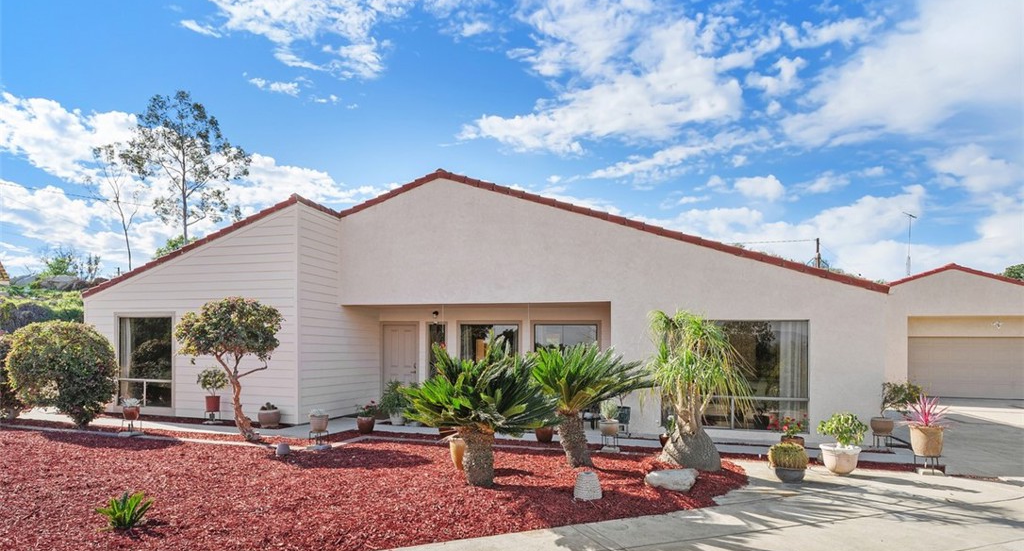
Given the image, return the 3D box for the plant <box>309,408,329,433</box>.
[{"bbox_3d":[-2.685,2.012,7.500,0.270,0.330,0.270,-1,-5,11],"label":"plant"}]

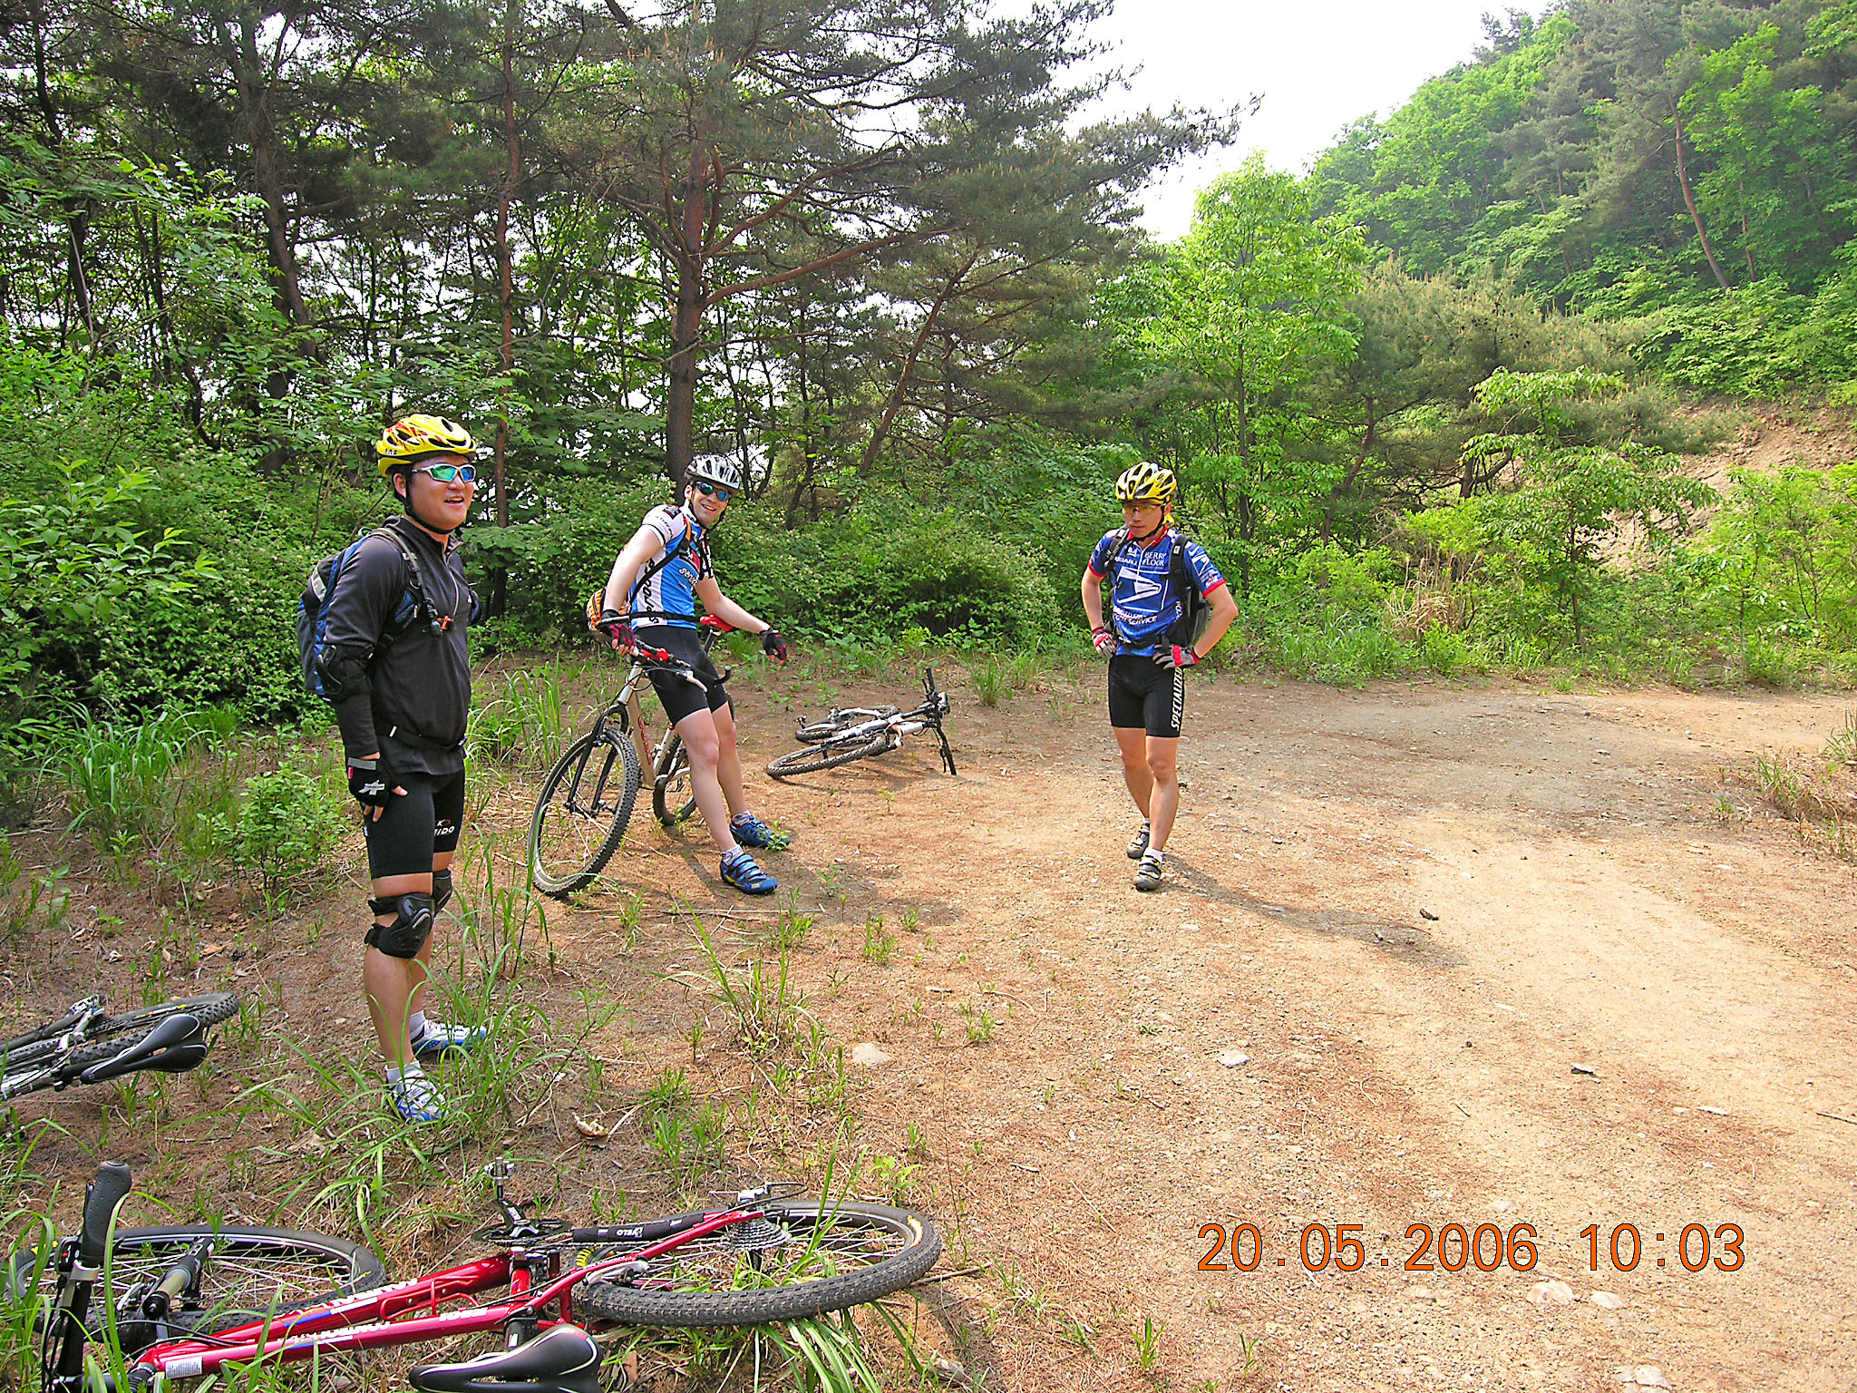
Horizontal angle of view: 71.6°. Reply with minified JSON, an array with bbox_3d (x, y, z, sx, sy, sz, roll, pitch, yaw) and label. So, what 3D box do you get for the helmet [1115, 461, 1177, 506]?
[{"bbox_3d":[0.882,-0.865,5.220,0.210,0.165,0.280,6,22,36],"label":"helmet"}]

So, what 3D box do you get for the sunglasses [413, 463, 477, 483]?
[{"bbox_3d":[-1.210,-0.557,3.220,0.140,0.050,0.145,4,9,24],"label":"sunglasses"}]

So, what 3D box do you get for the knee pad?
[{"bbox_3d":[-1.339,0.580,3.260,0.150,0.180,0.140,2,9,15],"label":"knee pad"}]

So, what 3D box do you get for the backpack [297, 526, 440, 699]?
[{"bbox_3d":[-1.404,-0.214,3.310,0.310,0.450,0.320,2,9,15],"label":"backpack"}]

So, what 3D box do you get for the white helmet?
[{"bbox_3d":[-0.871,-0.903,5.240,0.210,0.160,0.280,5,11,-41],"label":"white helmet"}]

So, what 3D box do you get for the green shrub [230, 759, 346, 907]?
[{"bbox_3d":[-2.407,0.516,4.850,0.440,0.550,0.440,-3,9,-20],"label":"green shrub"}]

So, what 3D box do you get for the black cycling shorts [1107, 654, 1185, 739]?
[{"bbox_3d":[0.900,-0.015,5.310,0.330,0.370,0.260,5,9,29],"label":"black cycling shorts"}]

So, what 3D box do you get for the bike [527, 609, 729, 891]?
[{"bbox_3d":[-1.141,0.190,5.286,0.600,1.000,1.700,19,12,9],"label":"bike"}]

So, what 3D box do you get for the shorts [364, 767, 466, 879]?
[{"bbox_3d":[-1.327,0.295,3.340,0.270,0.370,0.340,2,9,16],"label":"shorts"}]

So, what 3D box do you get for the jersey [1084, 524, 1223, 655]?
[{"bbox_3d":[0.927,-0.424,5.260,0.500,0.550,0.280,5,10,31],"label":"jersey"}]

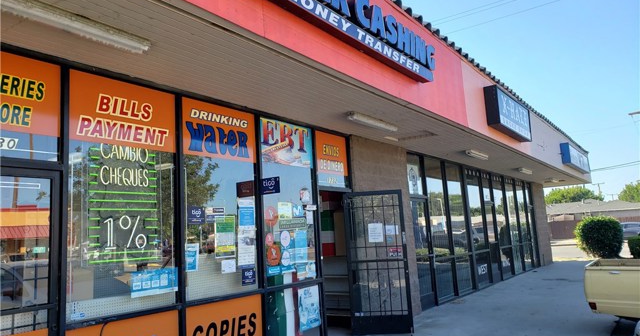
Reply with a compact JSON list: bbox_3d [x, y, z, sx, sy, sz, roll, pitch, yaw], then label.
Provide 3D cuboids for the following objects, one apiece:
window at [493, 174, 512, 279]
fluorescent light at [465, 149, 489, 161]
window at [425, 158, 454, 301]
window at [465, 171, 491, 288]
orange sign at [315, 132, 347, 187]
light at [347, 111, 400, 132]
[{"bbox_3d":[5.373,1.710,14.240,0.080,2.948,1.209,-9,-10,35],"label":"window"},{"bbox_3d":[3.347,-0.254,10.227,0.139,0.094,1.221,-9,-10,35],"label":"fluorescent light"},{"bbox_3d":[2.535,1.282,10.276,0.080,2.925,1.092,-9,-10,35],"label":"window"},{"bbox_3d":[4.029,1.524,12.358,0.080,2.925,1.209,-9,-10,35],"label":"window"},{"bbox_3d":[0.177,-0.104,7.224,0.080,0.799,0.897,-9,-10,35],"label":"orange sign"},{"bbox_3d":[0.775,-0.617,6.766,0.139,0.084,1.240,-9,-10,35],"label":"light"}]

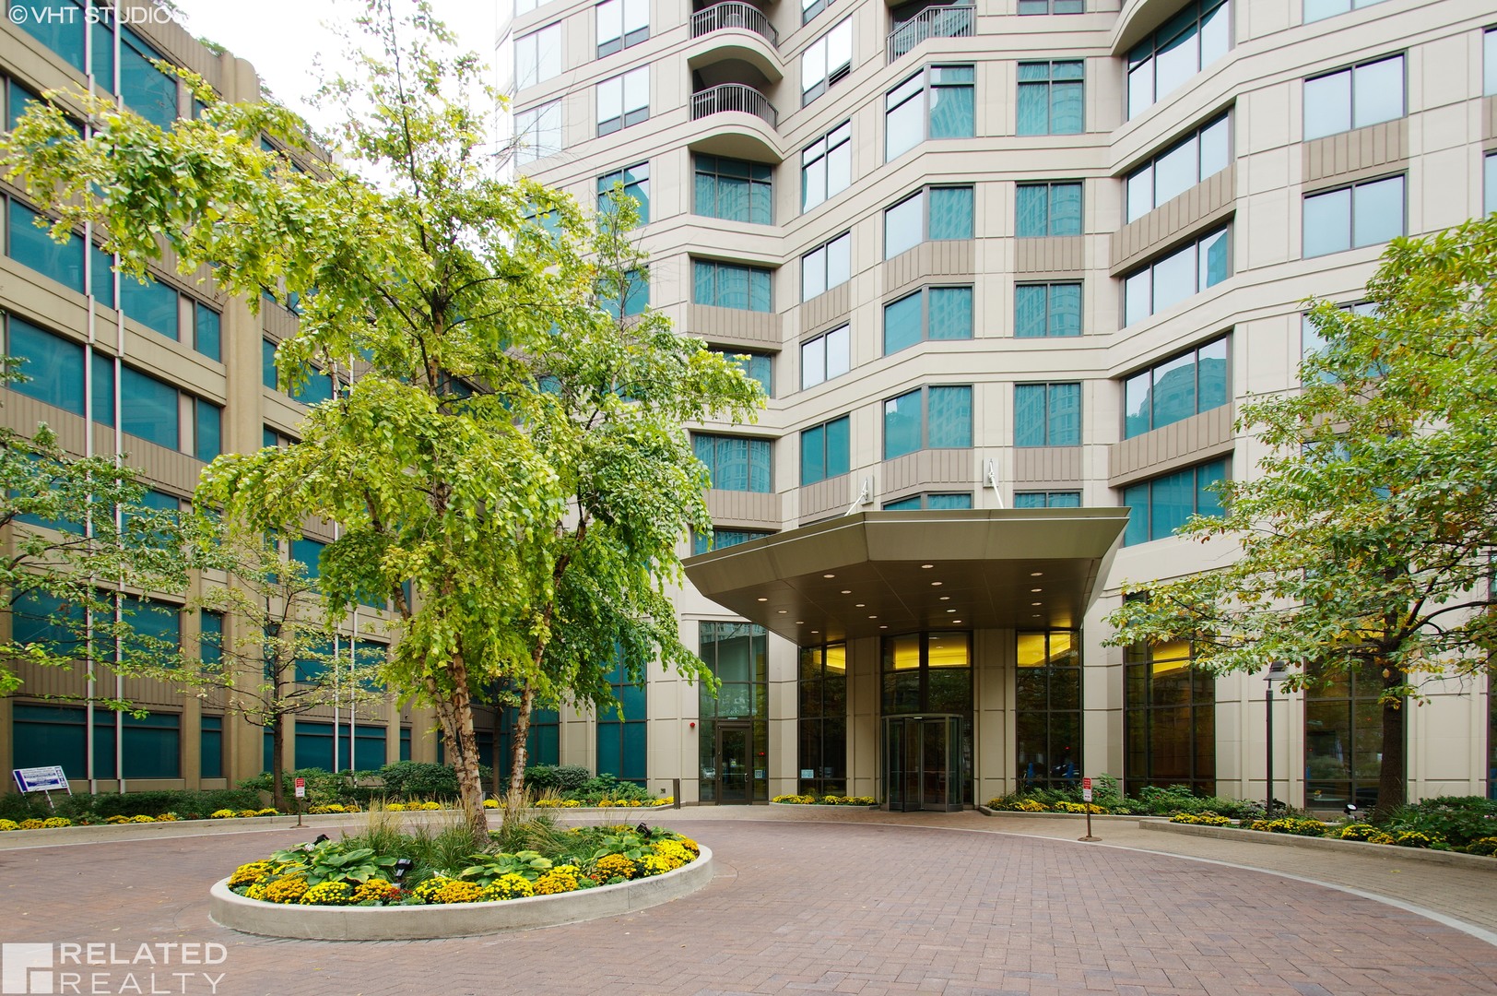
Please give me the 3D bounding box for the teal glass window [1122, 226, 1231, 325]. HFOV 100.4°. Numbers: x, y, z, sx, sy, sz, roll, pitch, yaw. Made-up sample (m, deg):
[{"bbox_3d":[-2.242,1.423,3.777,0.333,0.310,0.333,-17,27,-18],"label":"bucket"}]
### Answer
[{"bbox_3d":[11.909,-6.227,17.416,0.200,1.475,2.439,4,-5,-42],"label":"teal glass window"}]

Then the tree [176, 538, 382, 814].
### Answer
[{"bbox_3d":[-9.488,3.532,12.725,4.174,5.752,3.970,1,-3,-27],"label":"tree"}]

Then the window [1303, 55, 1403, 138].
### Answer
[{"bbox_3d":[15.102,-10.000,15.545,2.062,1.652,0.200,-1,-4,17],"label":"window"}]

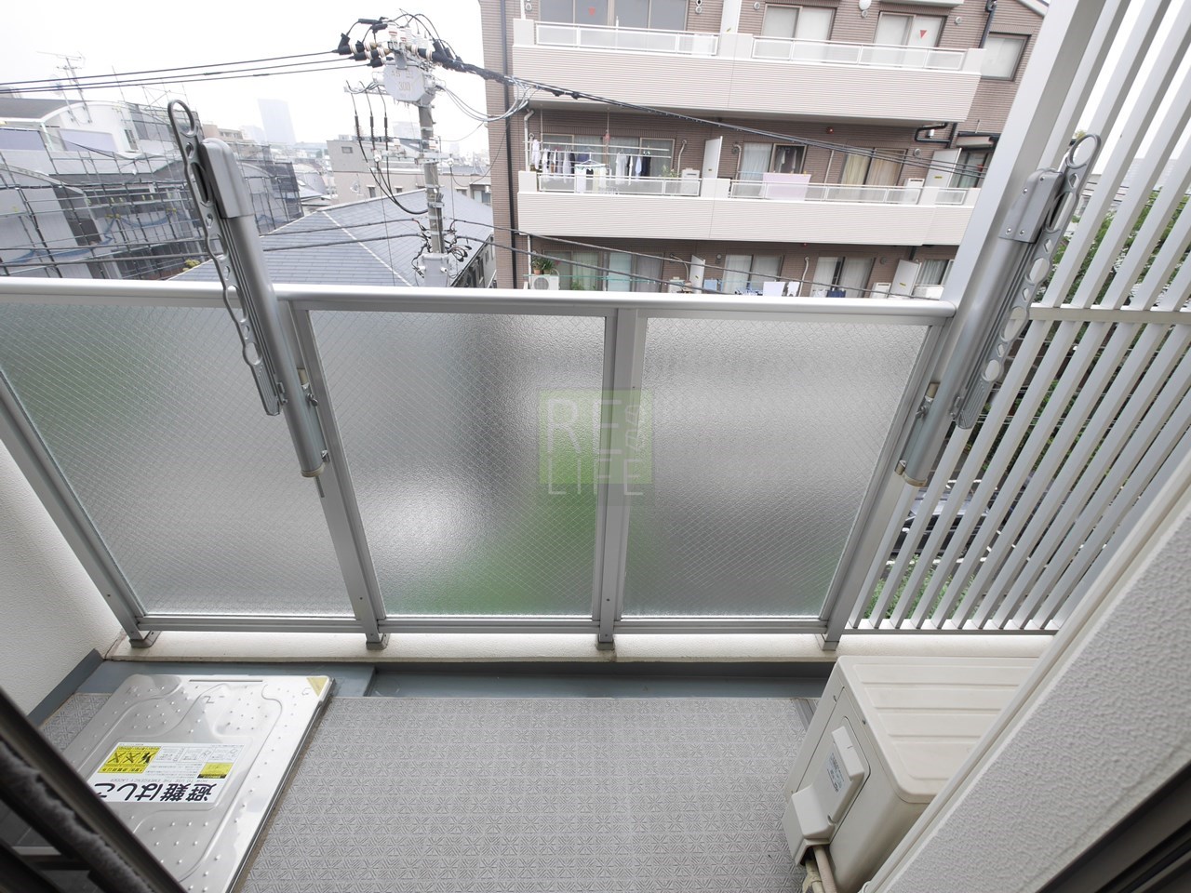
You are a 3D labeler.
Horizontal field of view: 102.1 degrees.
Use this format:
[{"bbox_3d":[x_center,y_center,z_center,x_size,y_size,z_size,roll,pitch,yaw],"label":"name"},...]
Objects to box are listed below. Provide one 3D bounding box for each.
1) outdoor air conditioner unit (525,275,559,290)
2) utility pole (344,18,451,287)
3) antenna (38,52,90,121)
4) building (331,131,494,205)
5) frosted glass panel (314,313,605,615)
[{"bbox_3d":[-1.426,-4.580,13.698,0.800,0.560,0.300,-1,29,-5],"label":"outdoor air conditioner unit"},{"bbox_3d":[-3.402,-2.849,10.274,1.450,9.300,1.100,-1,29,-5],"label":"utility pole"},{"bbox_3d":[-22.633,-15.630,20.992,1.500,2.400,0.550,-23,38,-37],"label":"antenna"},{"bbox_3d":[-15.075,-23.148,45.382,14.300,9.400,9.000,-1,29,-5],"label":"building"},{"bbox_3d":[-0.337,0.129,1.375,0.700,1.020,0.020,1,29,-2],"label":"frosted glass panel"}]

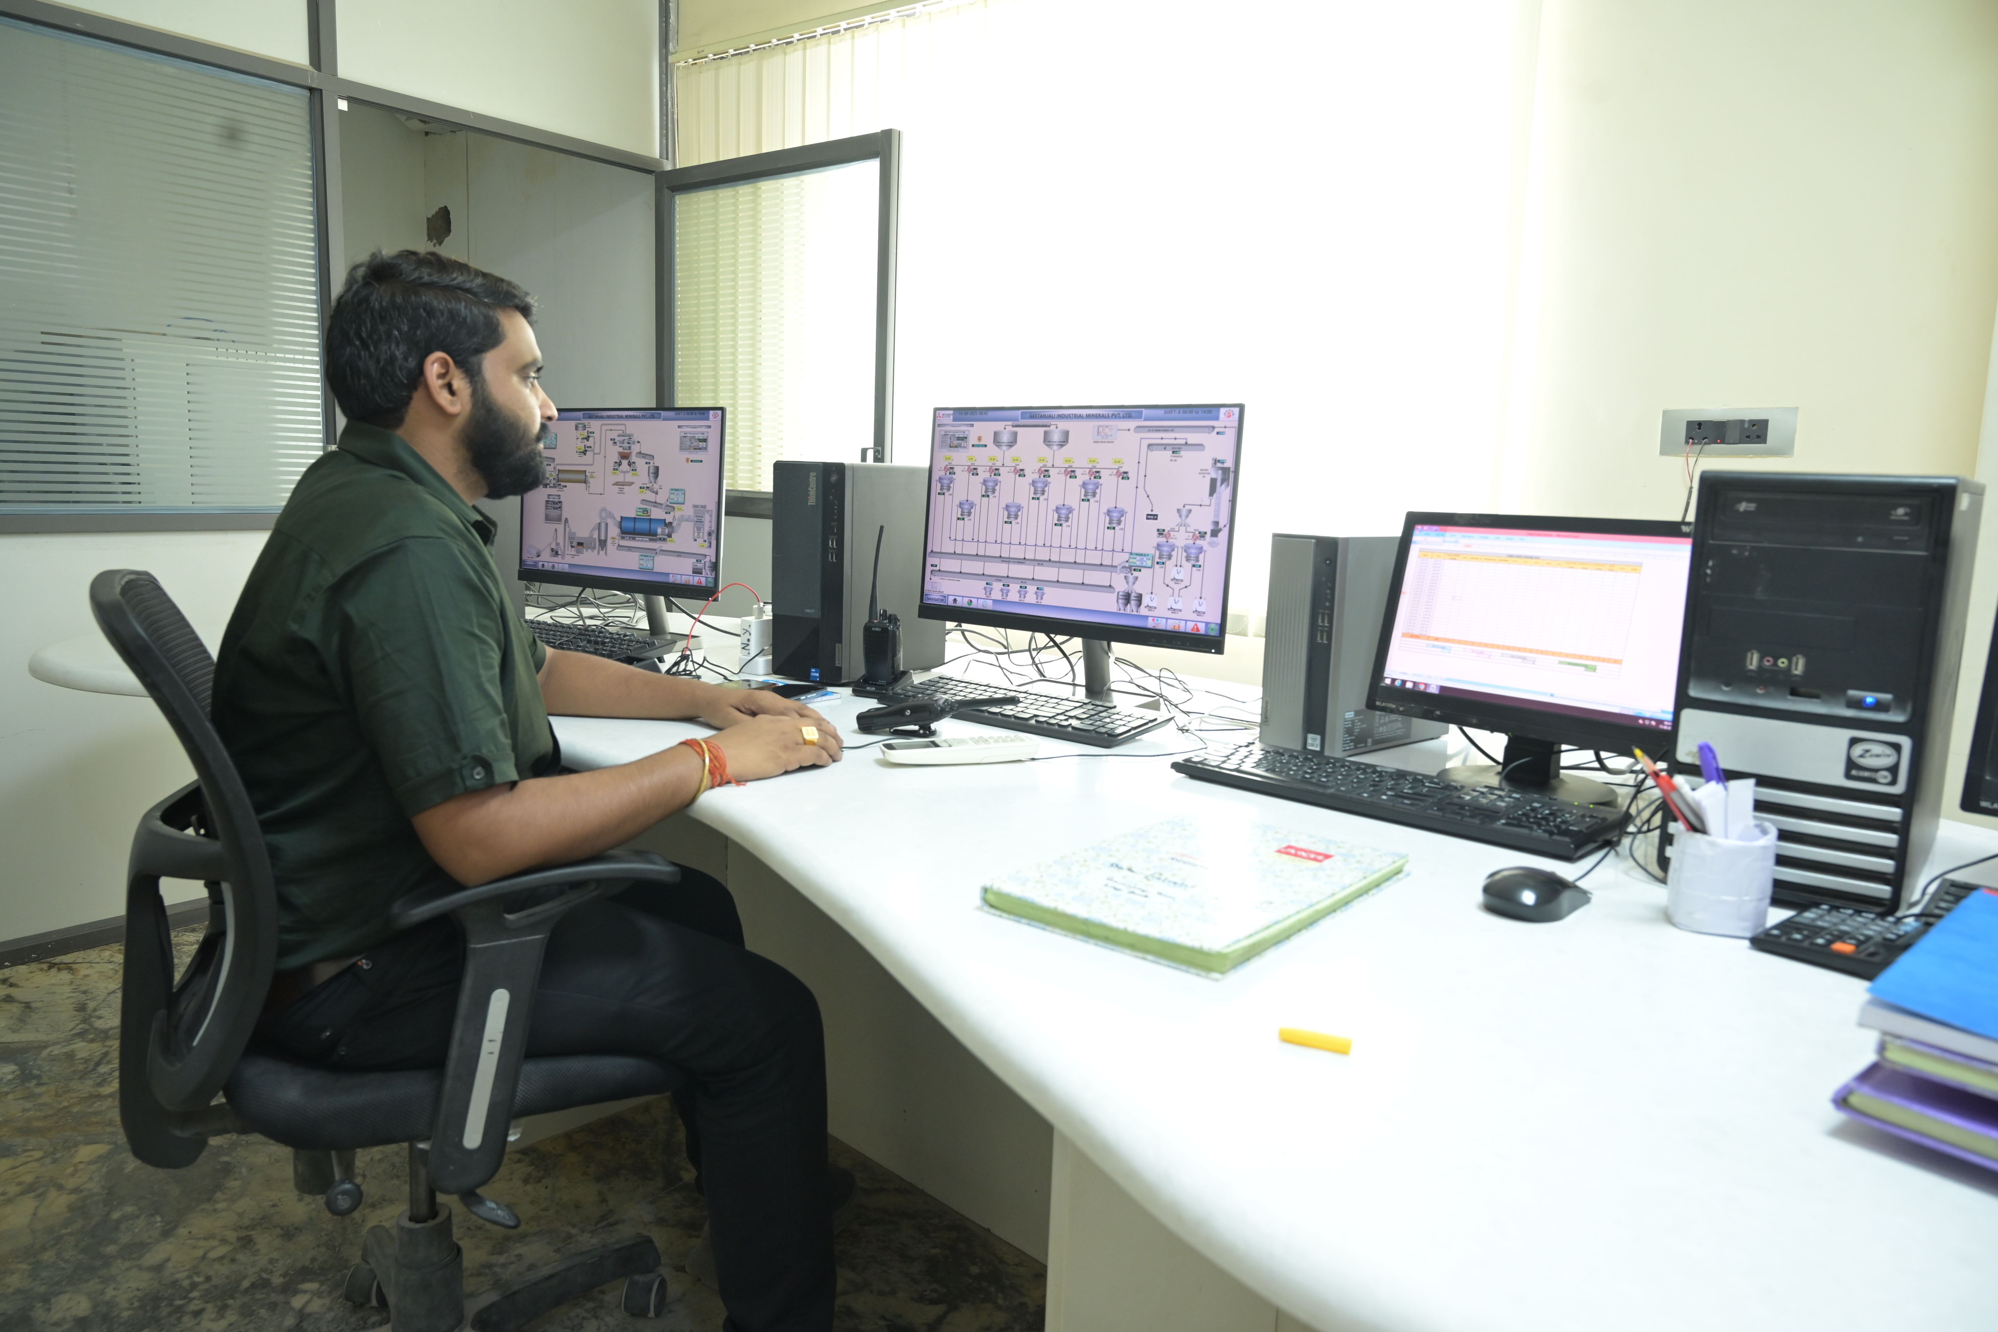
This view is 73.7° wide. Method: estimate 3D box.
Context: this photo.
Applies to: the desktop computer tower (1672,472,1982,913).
[{"bbox_3d":[0.768,0.003,1.232,0.178,0.346,0.359,9,11,39],"label":"desktop computer tower"}]

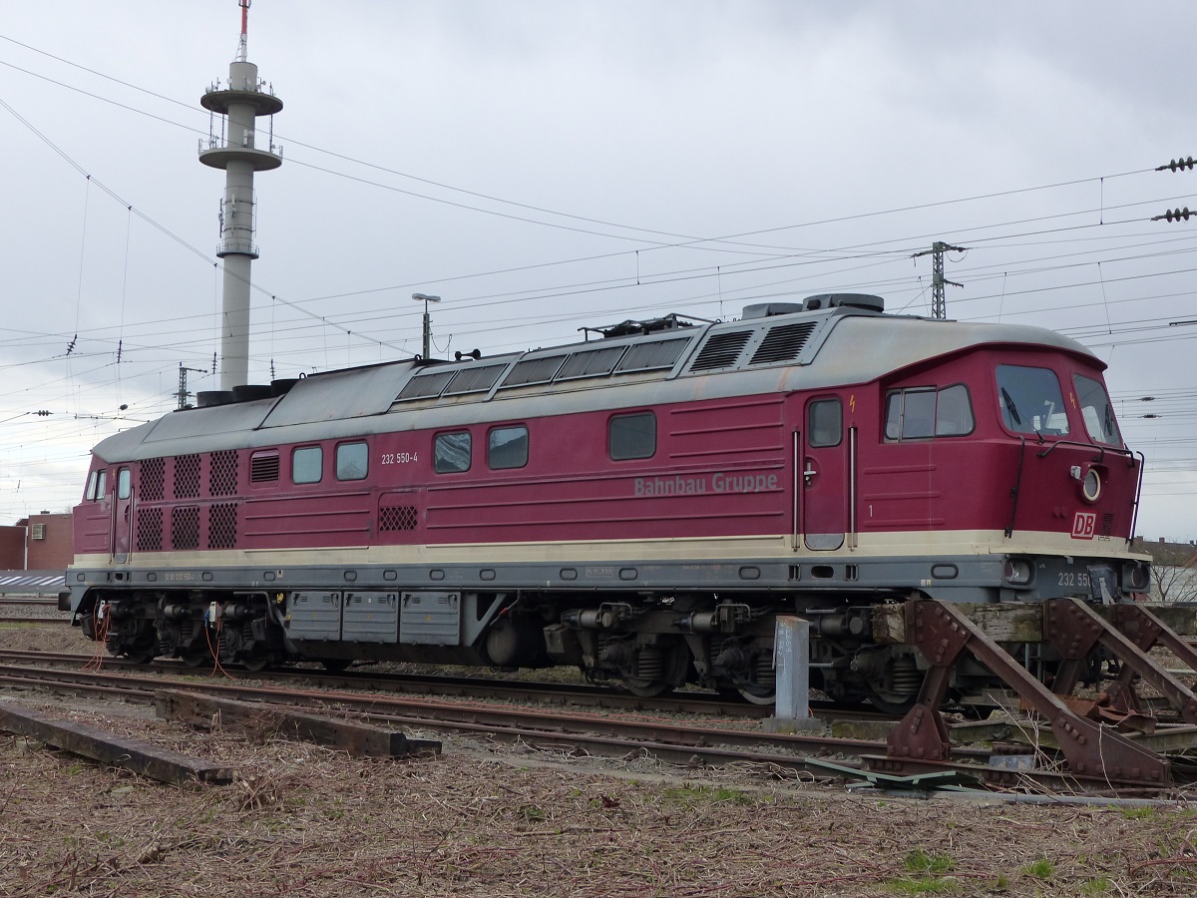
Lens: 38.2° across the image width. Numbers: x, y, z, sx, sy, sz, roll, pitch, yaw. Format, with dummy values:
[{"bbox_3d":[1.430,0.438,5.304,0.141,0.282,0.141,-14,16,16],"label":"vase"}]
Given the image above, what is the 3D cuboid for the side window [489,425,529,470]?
[{"bbox_3d":[-1.126,-0.005,21.881,0.070,0.533,0.782,5,-7,-43],"label":"side window"}]

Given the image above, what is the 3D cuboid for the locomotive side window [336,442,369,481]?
[{"bbox_3d":[-3.444,0.183,24.316,0.070,0.550,0.782,5,-7,-43],"label":"locomotive side window"}]

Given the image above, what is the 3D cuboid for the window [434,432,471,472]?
[{"bbox_3d":[-1.902,0.055,22.696,0.070,0.537,0.794,5,-7,-43],"label":"window"}]

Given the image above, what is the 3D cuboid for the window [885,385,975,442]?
[{"bbox_3d":[3.351,-0.361,17.491,1.070,0.544,0.070,-4,-7,44],"label":"window"}]

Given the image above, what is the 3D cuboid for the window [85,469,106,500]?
[{"bbox_3d":[-8.702,0.638,30.152,0.070,0.544,1.030,5,-7,-41],"label":"window"}]

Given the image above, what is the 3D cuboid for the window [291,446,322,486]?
[{"bbox_3d":[-4.212,0.250,25.123,0.070,0.537,0.776,5,-7,-43],"label":"window"}]

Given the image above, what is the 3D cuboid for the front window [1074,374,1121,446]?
[{"bbox_3d":[5.274,-0.404,18.233,0.070,0.743,0.929,-22,-17,32],"label":"front window"}]

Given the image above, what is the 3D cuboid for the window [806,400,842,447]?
[{"bbox_3d":[2.400,-0.269,18.266,0.460,0.518,0.070,-4,-7,44],"label":"window"}]

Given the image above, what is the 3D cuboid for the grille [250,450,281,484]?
[{"bbox_3d":[-4.984,0.271,25.937,0.070,0.493,0.800,5,-7,-43],"label":"grille"}]

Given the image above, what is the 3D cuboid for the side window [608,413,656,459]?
[{"bbox_3d":[0.413,-0.136,20.265,0.070,0.550,0.792,5,-7,-43],"label":"side window"}]

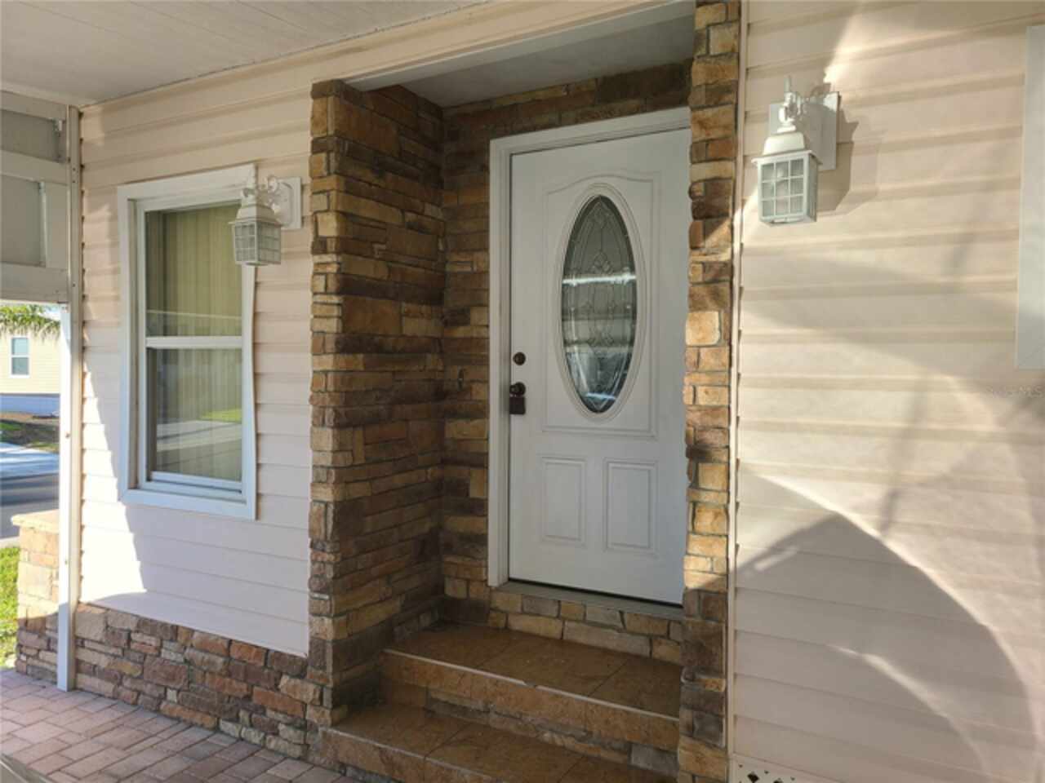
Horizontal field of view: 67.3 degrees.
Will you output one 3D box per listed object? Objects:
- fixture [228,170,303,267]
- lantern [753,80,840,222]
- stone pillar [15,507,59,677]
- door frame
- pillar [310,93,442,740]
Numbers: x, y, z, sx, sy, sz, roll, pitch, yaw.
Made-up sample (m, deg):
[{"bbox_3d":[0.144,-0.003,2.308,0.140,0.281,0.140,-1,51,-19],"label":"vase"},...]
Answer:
[{"bbox_3d":[-1.078,-0.707,3.248,0.192,0.410,0.263,1,2,29],"label":"fixture"},{"bbox_3d":[0.759,-0.654,2.200,0.195,0.410,0.278,1,2,29],"label":"lantern"},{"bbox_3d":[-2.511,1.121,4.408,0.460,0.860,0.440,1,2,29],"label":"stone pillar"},{"bbox_3d":[0.332,-0.113,3.517,1.080,2.127,0.130,1,2,29],"label":"door frame"},{"bbox_3d":[-0.634,0.033,3.557,0.140,2.680,0.775,1,2,29],"label":"pillar"}]

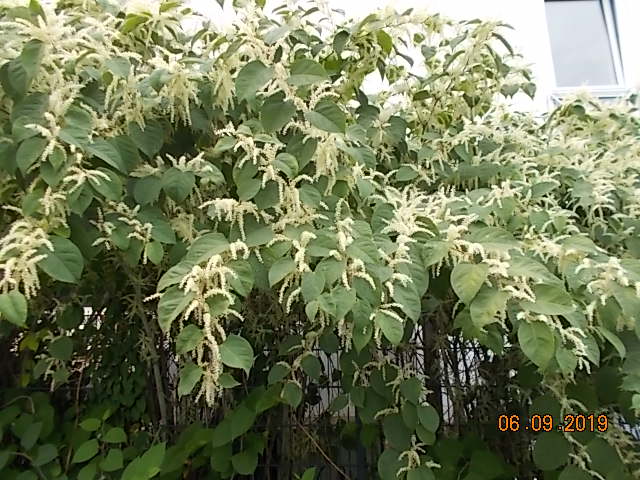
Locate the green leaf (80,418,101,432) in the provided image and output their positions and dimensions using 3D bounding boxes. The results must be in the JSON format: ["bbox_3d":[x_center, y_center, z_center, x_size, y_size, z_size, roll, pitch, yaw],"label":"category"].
[{"bbox_3d":[-1.122,0.907,2.350,0.089,0.070,0.025,9,-46,-21],"label":"green leaf"}]

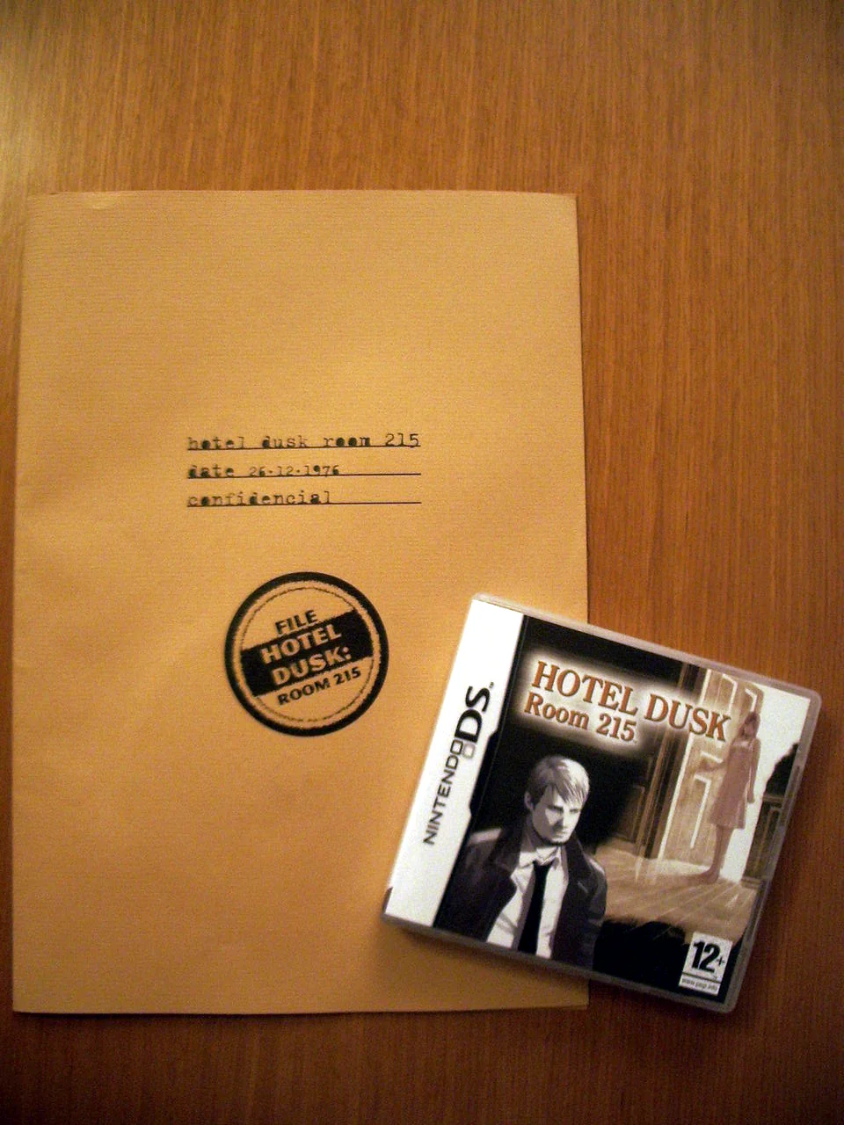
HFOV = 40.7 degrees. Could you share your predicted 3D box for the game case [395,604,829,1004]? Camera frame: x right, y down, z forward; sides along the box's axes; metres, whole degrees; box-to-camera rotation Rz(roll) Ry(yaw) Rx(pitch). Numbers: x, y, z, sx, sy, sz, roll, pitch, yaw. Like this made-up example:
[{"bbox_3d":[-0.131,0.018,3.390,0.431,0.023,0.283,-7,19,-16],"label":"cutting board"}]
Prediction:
[{"bbox_3d":[0.068,0.090,0.430,0.136,0.018,0.124,16,87,-2],"label":"game case"}]

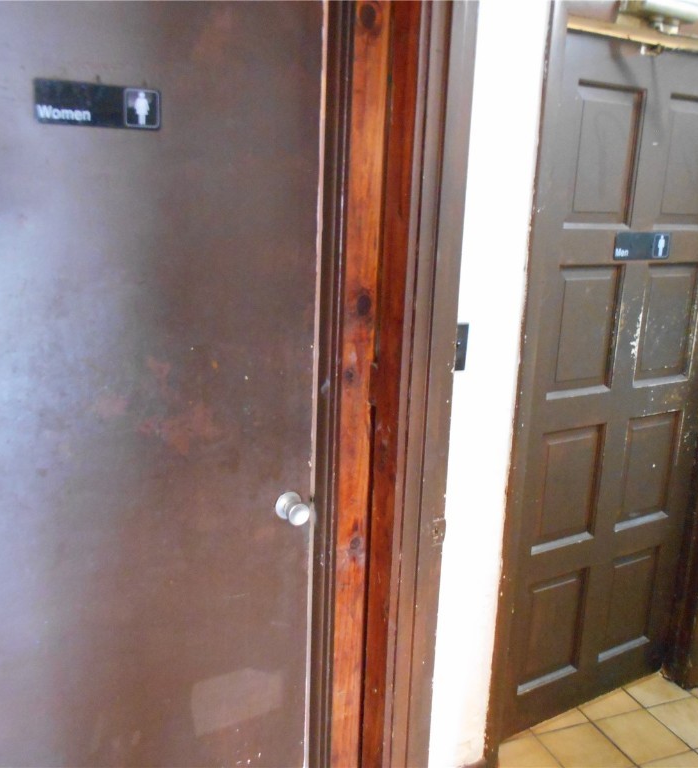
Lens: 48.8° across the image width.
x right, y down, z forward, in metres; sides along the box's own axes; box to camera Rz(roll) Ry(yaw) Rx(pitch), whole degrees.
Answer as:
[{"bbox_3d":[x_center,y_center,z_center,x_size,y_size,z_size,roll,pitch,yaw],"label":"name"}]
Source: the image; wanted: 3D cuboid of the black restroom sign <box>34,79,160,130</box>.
[{"bbox_3d":[-0.458,-0.513,1.420,0.228,0.076,0.005,-7,16,-31],"label":"black restroom sign"}]

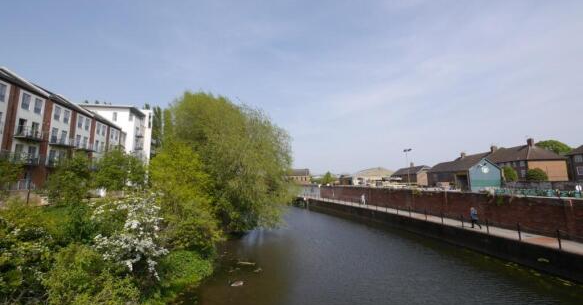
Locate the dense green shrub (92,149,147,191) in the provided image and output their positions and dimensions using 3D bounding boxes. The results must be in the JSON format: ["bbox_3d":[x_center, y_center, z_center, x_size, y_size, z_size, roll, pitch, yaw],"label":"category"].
[{"bbox_3d":[-17.879,2.058,24.500,4.600,4.700,4.200,5,-9,-36],"label":"dense green shrub"}]

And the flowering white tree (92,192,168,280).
[{"bbox_3d":[-7.514,3.819,11.000,3.100,3.800,2.900,5,-9,-34],"label":"flowering white tree"}]

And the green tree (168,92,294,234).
[{"bbox_3d":[-7.891,0.742,30.000,15.000,15.900,13.500,2,-7,-15],"label":"green tree"}]

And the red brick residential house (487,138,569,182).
[{"bbox_3d":[52.400,2.637,54.800,8.600,10.000,11.500,1,-7,-6],"label":"red brick residential house"}]

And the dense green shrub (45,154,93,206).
[{"bbox_3d":[-17.503,2.101,18.500,3.100,4.300,3.100,7,-10,-43],"label":"dense green shrub"}]

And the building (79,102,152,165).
[{"bbox_3d":[-40.200,-0.992,55.200,12.500,17.700,12.000,1,-7,-11],"label":"building"}]

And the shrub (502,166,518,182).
[{"bbox_3d":[41.812,4.465,45.000,2.500,3.500,2.400,-7,-10,42],"label":"shrub"}]

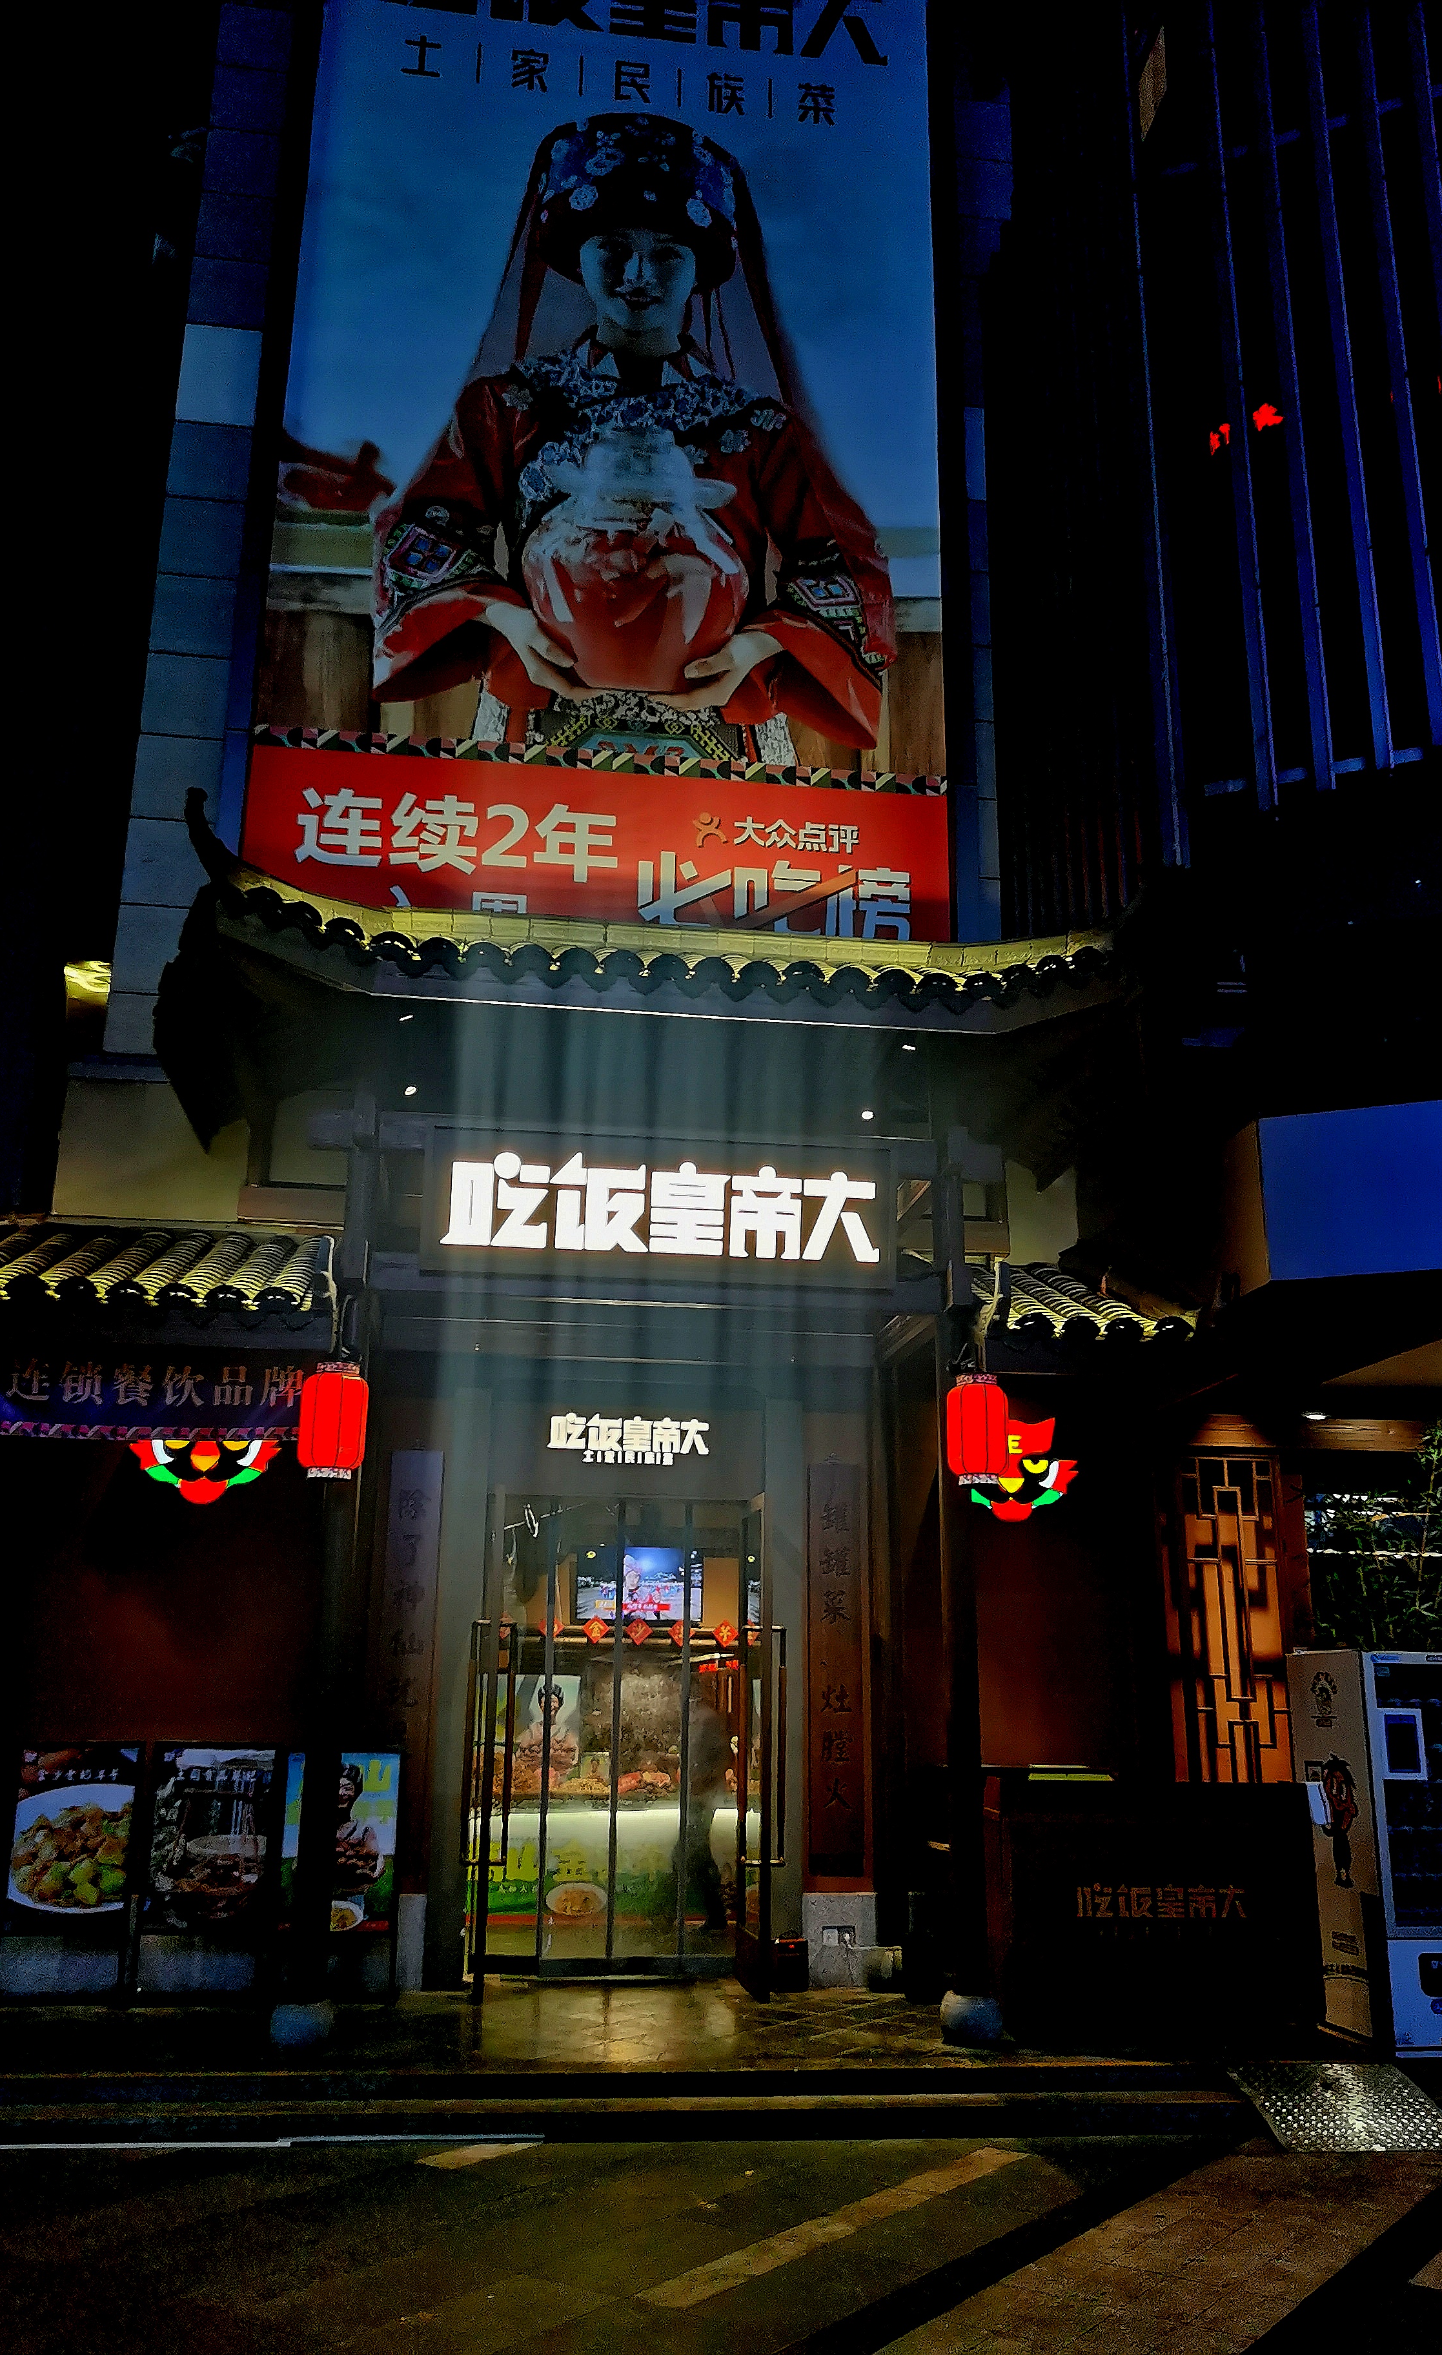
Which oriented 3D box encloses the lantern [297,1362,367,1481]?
[{"bbox_3d":[-1.970,1.242,9.321,0.340,0.595,0.340,3,-16,-7],"label":"lantern"}]

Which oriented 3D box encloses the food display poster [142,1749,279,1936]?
[{"bbox_3d":[-2.849,3.701,10.250,0.700,0.980,0.050,3,-16,-7],"label":"food display poster"}]

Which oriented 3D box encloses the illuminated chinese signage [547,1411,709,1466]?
[{"bbox_3d":[-0.600,1.694,11.870,1.060,0.320,0.070,3,-16,-7],"label":"illuminated chinese signage"}]

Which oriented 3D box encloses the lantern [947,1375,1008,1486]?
[{"bbox_3d":[1.360,1.340,9.767,0.335,0.580,0.335,3,-16,-7],"label":"lantern"}]

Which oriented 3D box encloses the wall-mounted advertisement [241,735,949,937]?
[{"bbox_3d":[-0.817,-2.103,12.741,4.918,1.600,0.150,3,-16,-7],"label":"wall-mounted advertisement"}]

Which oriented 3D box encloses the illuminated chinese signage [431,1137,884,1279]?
[{"bbox_3d":[-0.349,0.157,10.095,2.570,0.830,0.120,3,-16,-7],"label":"illuminated chinese signage"}]

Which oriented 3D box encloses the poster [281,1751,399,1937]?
[{"bbox_3d":[-2.137,3.746,10.332,0.660,0.990,0.050,3,-16,-7],"label":"poster"}]

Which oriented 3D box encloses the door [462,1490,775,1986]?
[{"bbox_3d":[-0.590,3.424,11.367,1.900,2.860,0.180,3,-16,-7],"label":"door"}]

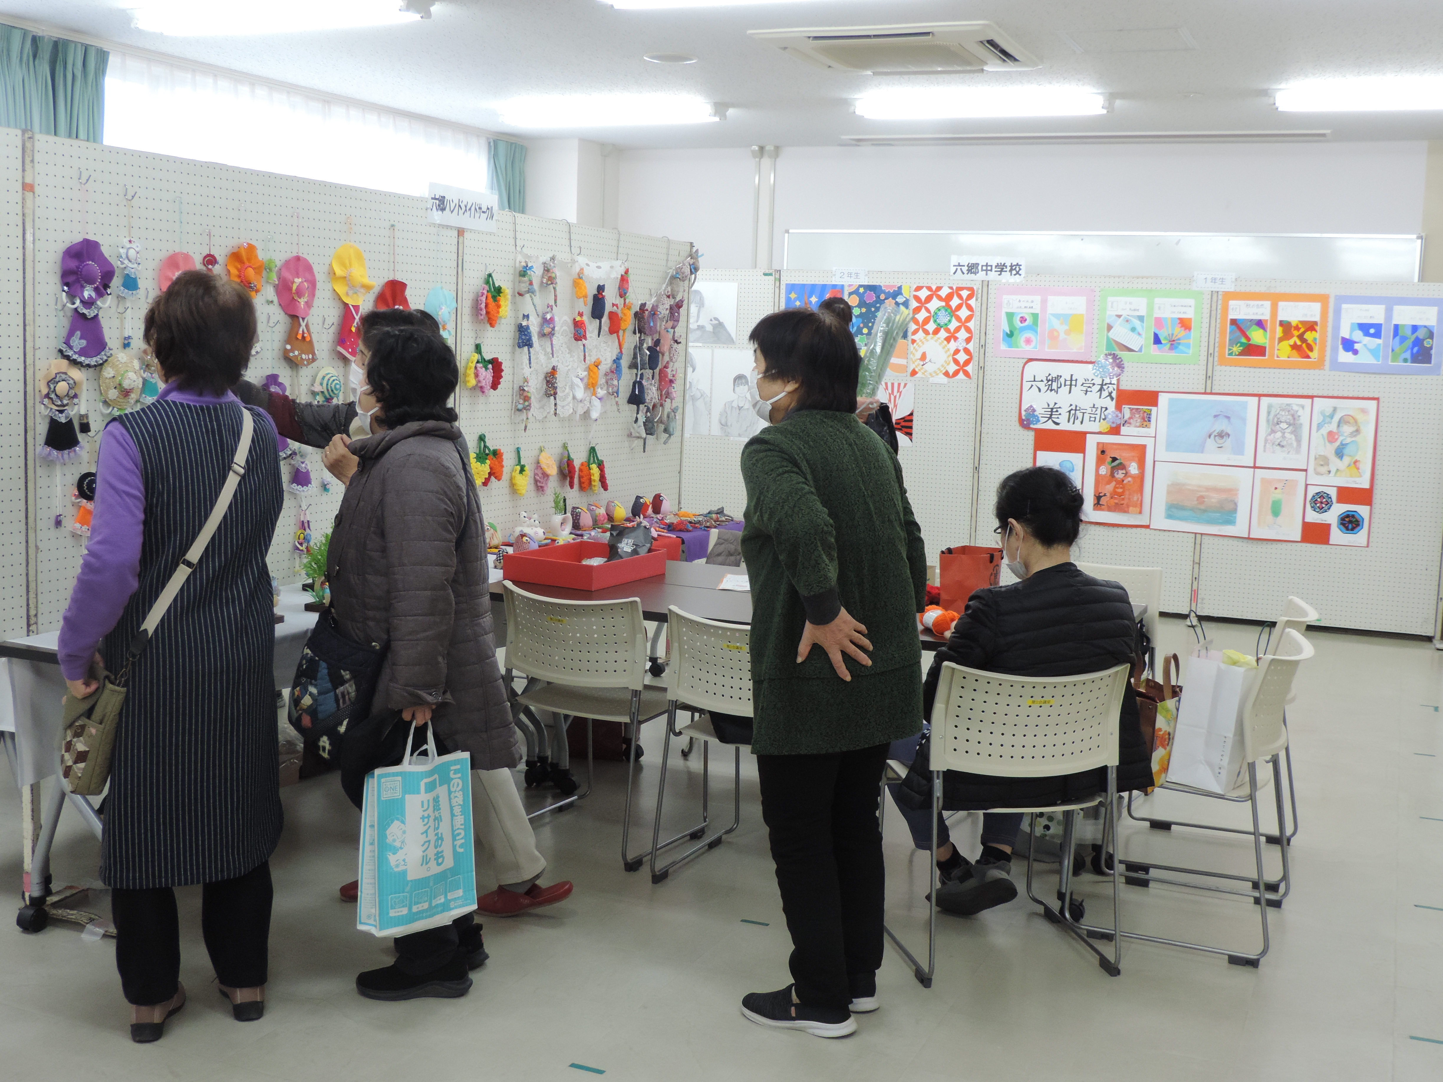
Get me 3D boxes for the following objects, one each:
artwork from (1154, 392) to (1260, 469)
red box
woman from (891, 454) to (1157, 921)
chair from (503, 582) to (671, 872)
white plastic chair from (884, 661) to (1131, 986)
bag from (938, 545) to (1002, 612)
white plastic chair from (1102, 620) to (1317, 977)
[{"bbox_3d":[2.609,-0.599,8.965,0.525,0.366,0.015,5,8,23],"label":"artwork"},{"bbox_3d":[-0.448,0.080,5.559,0.352,0.079,0.482,6,8,27],"label":"red box"},{"bbox_3d":[0.760,0.418,4.272,0.570,1.230,0.670,-2,8,-30],"label":"woman"},{"bbox_3d":[-0.357,0.513,5.014,0.500,0.780,0.550,6,8,30],"label":"chair"},{"bbox_3d":[0.695,0.652,4.194,0.500,0.780,0.550,0,7,-13],"label":"white plastic chair"},{"bbox_3d":[0.693,0.115,4.621,0.120,0.175,0.210,6,8,27],"label":"bag"},{"bbox_3d":[1.266,0.640,4.455,0.550,0.780,0.500,5,8,25],"label":"white plastic chair"}]

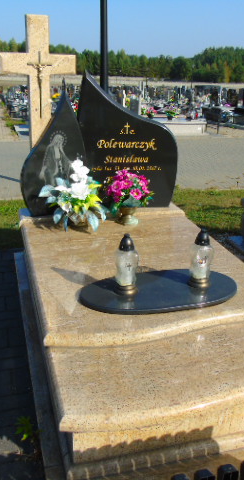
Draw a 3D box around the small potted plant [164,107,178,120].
[{"bbox_3d":[1.328,-3.394,12.400,0.370,0.380,0.350,0,19,0],"label":"small potted plant"}]

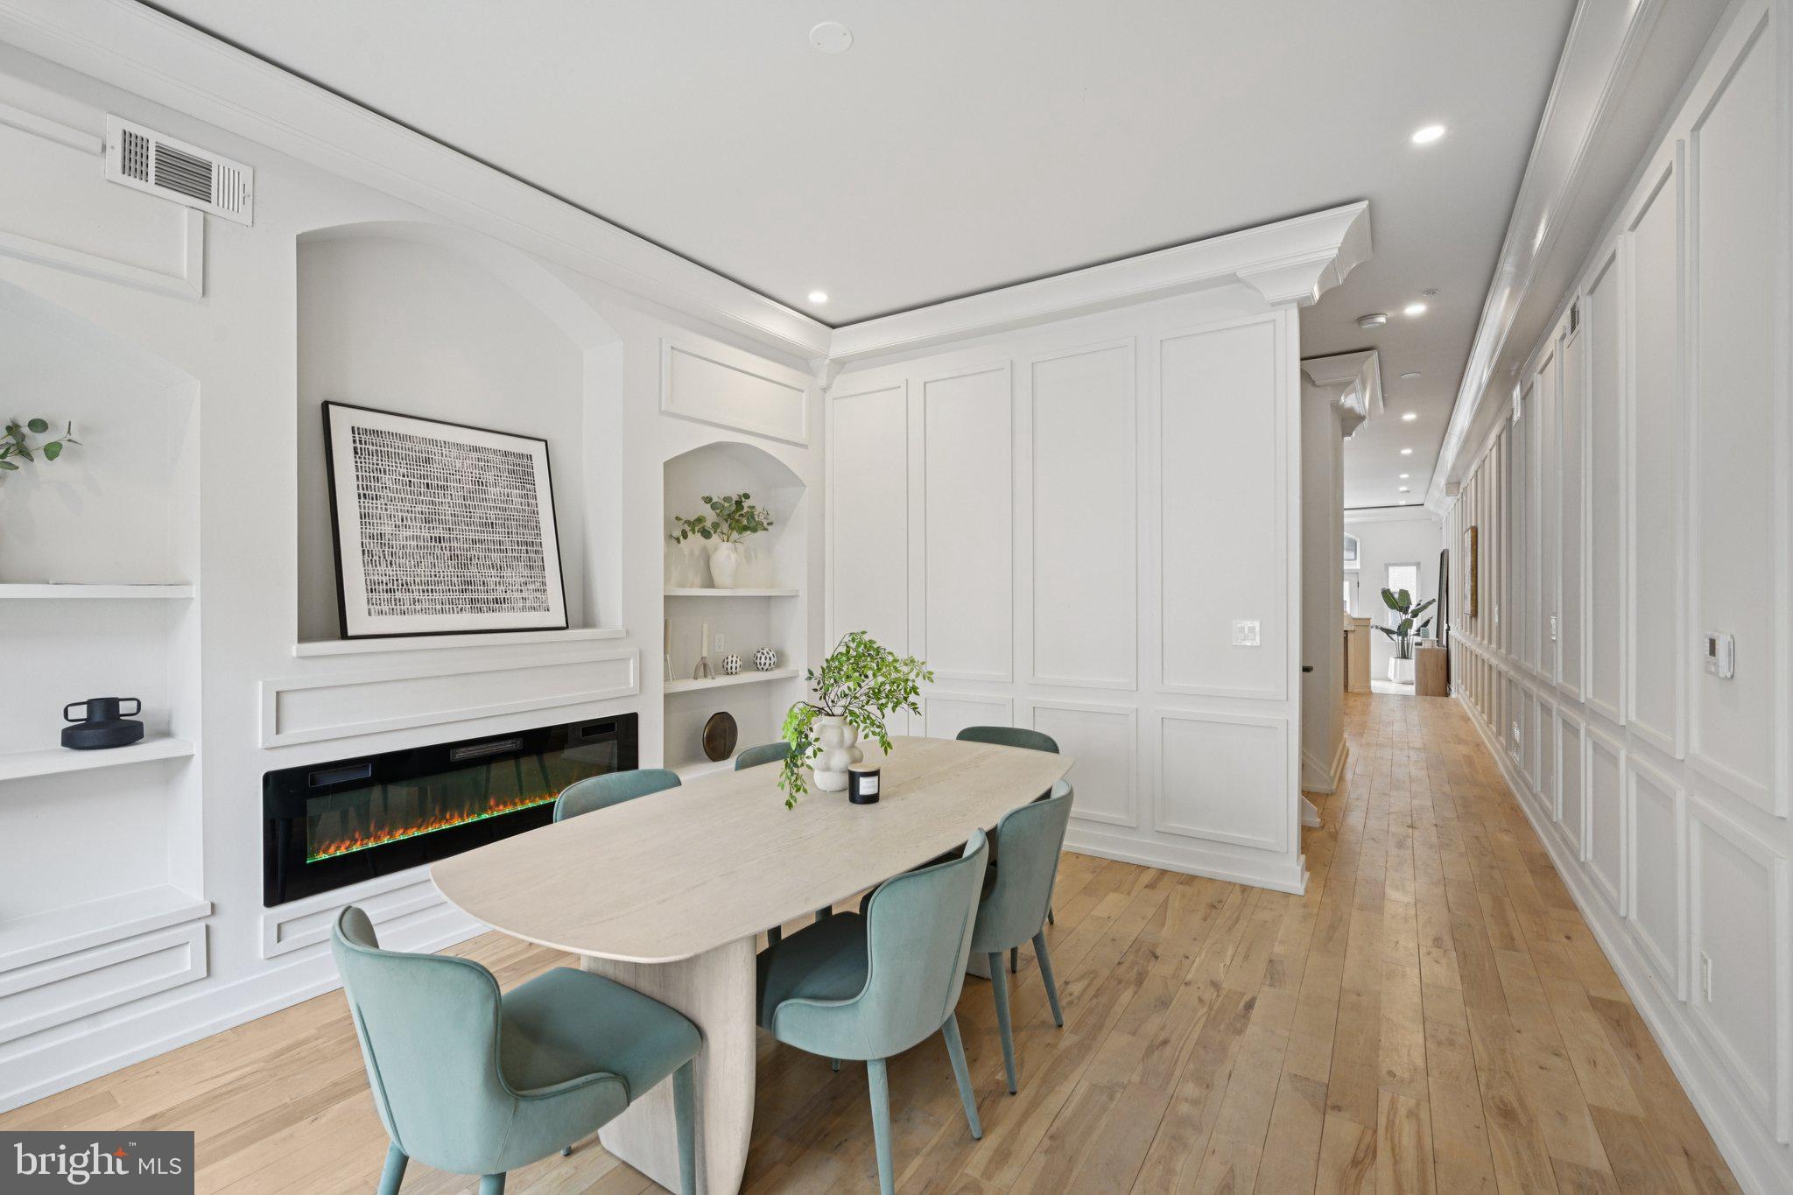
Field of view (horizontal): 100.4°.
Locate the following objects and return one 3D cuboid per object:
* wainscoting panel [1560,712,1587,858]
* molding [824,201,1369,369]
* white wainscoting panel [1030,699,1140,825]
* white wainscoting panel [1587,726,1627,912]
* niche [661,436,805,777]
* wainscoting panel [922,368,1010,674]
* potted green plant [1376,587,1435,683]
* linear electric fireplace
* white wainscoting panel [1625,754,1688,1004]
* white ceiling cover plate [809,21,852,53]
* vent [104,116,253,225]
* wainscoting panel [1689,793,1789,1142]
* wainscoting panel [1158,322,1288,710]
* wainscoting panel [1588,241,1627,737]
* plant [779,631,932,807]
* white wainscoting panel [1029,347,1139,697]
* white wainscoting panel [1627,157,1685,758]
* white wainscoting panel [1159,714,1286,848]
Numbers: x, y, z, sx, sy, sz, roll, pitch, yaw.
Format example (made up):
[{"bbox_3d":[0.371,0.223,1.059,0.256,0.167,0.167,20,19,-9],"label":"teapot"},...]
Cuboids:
[{"bbox_3d":[3.257,0.866,3.599,0.030,0.590,0.664,0,0,34],"label":"wainscoting panel"},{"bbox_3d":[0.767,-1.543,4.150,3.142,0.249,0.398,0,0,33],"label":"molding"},{"bbox_3d":[1.040,0.922,4.201,0.633,0.650,0.030,0,0,34],"label":"white wainscoting panel"},{"bbox_3d":[2.961,0.905,3.127,0.024,0.643,0.606,0,0,34],"label":"white wainscoting panel"},{"bbox_3d":[-1.059,0.035,4.551,0.359,1.875,1.170,0,0,34],"label":"niche"},{"bbox_3d":[0.428,-0.445,4.600,0.643,1.905,0.030,0,0,34],"label":"wainscoting panel"},{"bbox_3d":[8.153,0.598,11.976,0.820,1.550,0.750,0,0,34],"label":"potted green plant"},{"bbox_3d":[-1.769,0.827,3.201,0.100,0.465,1.519,0,0,34],"label":"linear electric fireplace"},{"bbox_3d":[2.506,0.874,2.474,0.030,0.606,0.687,0,0,34],"label":"white wainscoting panel"},{"bbox_3d":[-0.193,-1.664,2.221,0.127,0.012,0.127,0,0,0],"label":"white ceiling cover plate"},{"bbox_3d":[-2.277,-1.356,2.391,0.016,0.200,0.348,0,0,34],"label":"vent"},{"bbox_3d":[2.167,0.911,1.942,0.024,0.643,0.620,0,0,34],"label":"wainscoting panel"},{"bbox_3d":[1.608,-0.443,3.741,0.614,1.878,0.024,0,0,33],"label":"wainscoting panel"},{"bbox_3d":[2.957,-0.446,3.123,0.024,1.878,0.606,0,0,34],"label":"wainscoting panel"},{"bbox_3d":[-0.125,0.415,2.700,0.540,0.580,0.520,0,0,0],"label":"plant"},{"bbox_3d":[1.008,-0.442,4.128,0.622,1.878,0.024,0,0,33],"label":"white wainscoting panel"},{"bbox_3d":[2.560,-0.443,2.531,0.024,1.878,0.592,0,0,34],"label":"white wainscoting panel"},{"bbox_3d":[1.636,0.918,3.803,0.625,0.644,0.030,0,0,34],"label":"white wainscoting panel"}]

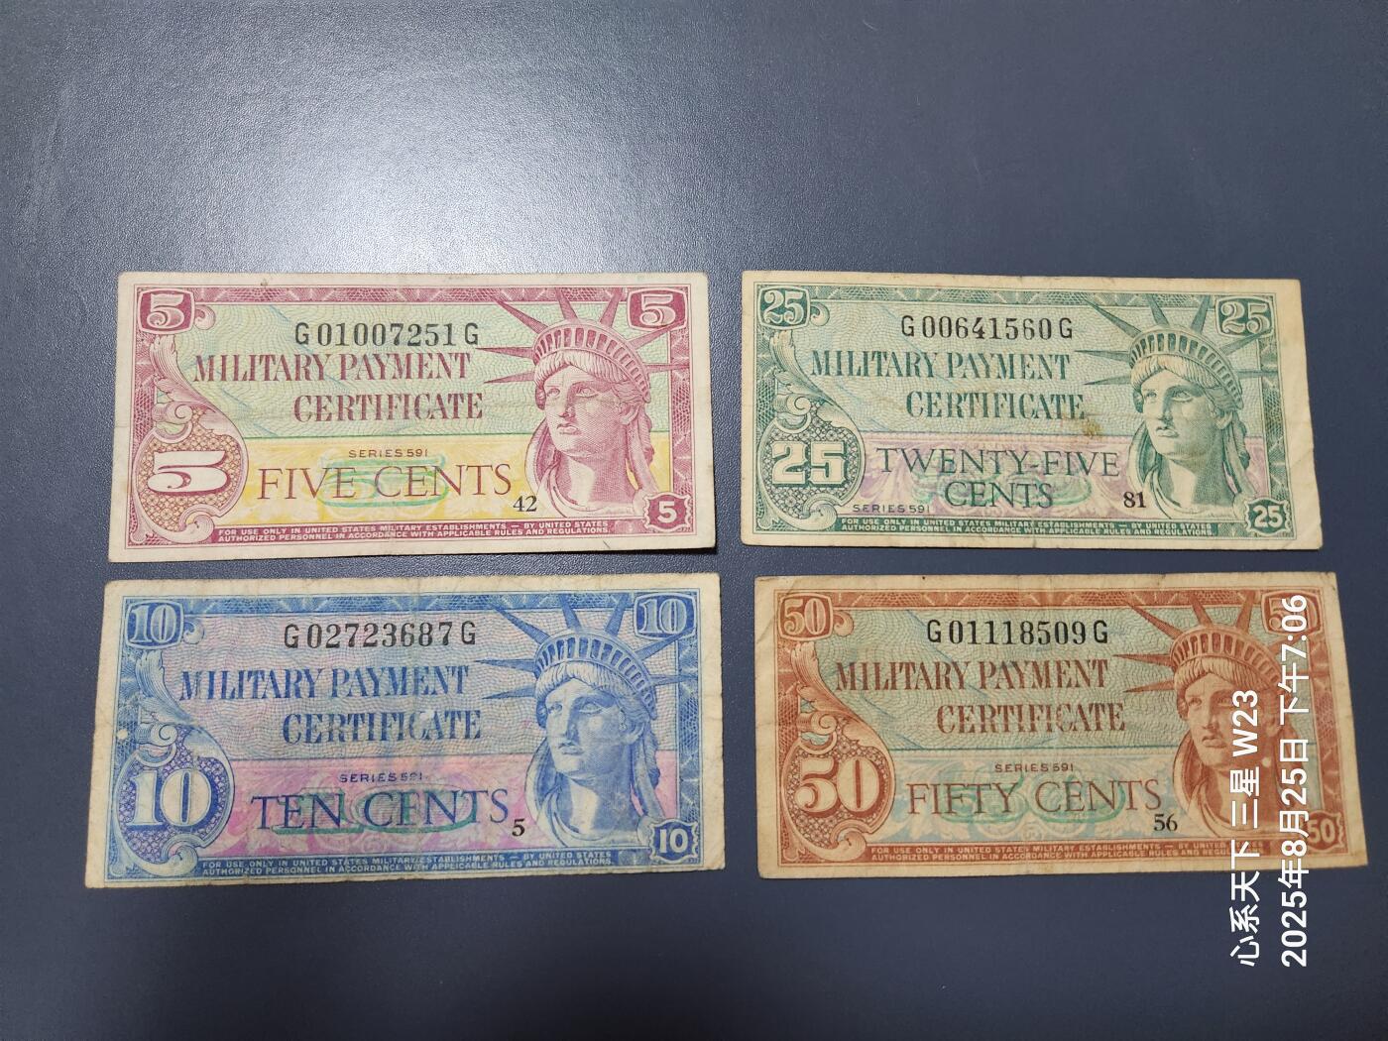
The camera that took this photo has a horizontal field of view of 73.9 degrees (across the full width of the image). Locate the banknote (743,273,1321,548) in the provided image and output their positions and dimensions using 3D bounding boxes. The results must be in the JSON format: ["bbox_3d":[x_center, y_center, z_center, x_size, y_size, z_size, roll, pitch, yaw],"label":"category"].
[{"bbox_3d":[0.064,-0.021,0.176,0.111,0.002,0.053,0,83,-2],"label":"banknote"}]

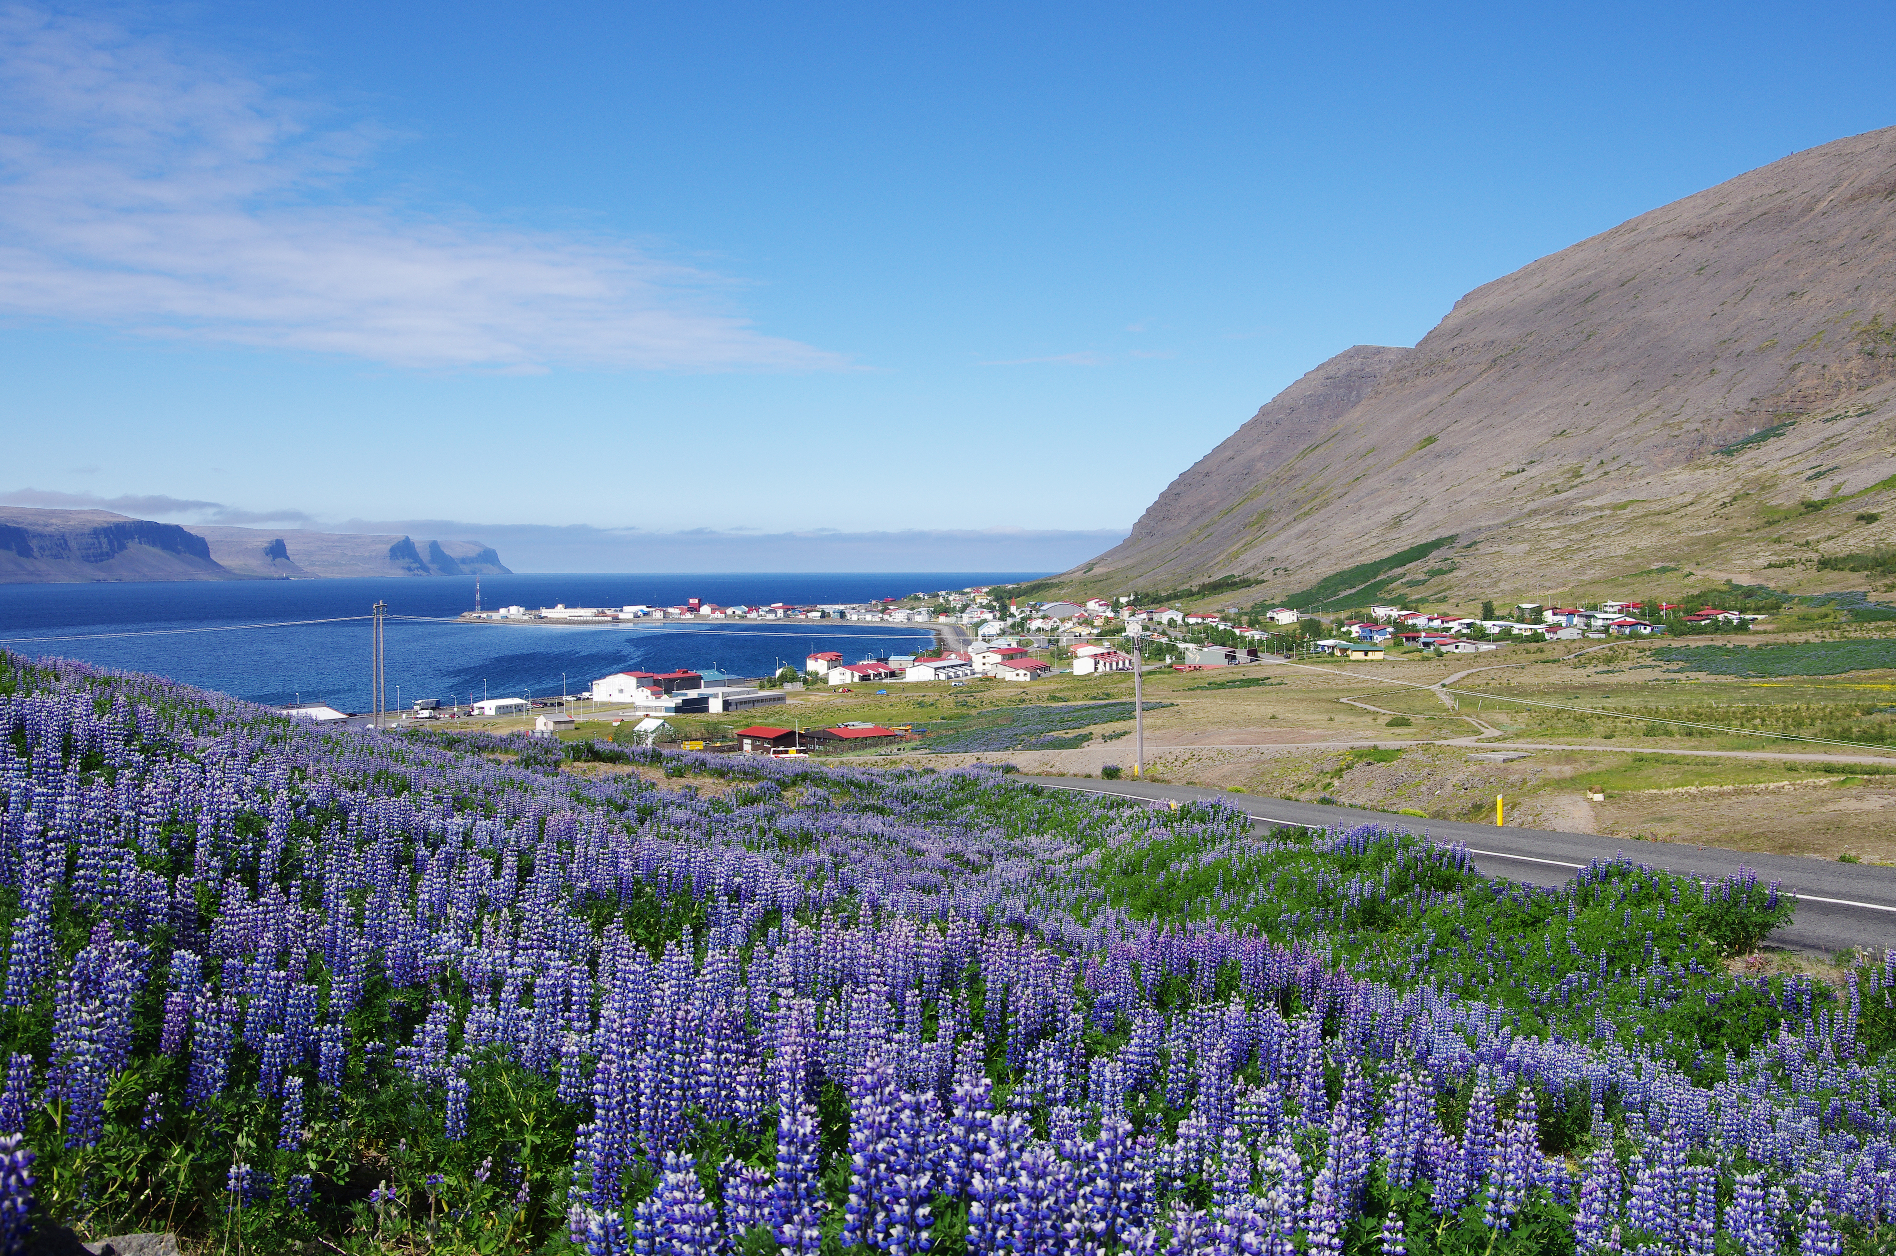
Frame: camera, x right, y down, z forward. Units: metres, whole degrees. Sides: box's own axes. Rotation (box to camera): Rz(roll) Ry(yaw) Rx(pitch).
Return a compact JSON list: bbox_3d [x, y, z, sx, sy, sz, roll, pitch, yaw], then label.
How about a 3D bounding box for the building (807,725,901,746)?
[{"bbox_3d":[-20.084,22.999,391.458,14.039,4.600,12.415,-2,3,-44],"label":"building"}]

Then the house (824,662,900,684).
[{"bbox_3d":[-27.202,14.731,619.228,8.926,5.800,32.438,1,2,26],"label":"house"}]

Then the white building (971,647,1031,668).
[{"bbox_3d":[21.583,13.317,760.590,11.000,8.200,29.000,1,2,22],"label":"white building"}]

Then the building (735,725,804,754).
[{"bbox_3d":[-36.009,23.072,389.517,9.168,4.700,11.938,-2,3,-44],"label":"building"}]

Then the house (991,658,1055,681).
[{"bbox_3d":[23.958,13.505,614.385,10.871,6.045,25.377,1,2,26],"label":"house"}]

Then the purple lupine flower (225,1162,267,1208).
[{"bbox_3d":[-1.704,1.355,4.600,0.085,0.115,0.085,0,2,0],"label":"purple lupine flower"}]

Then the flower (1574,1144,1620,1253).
[{"bbox_3d":[1.166,1.034,3.400,0.080,0.215,0.080,0,2,0],"label":"flower"}]

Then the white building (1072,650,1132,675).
[{"bbox_3d":[51.576,11.731,627.776,7.733,6.236,34.031,1,2,26],"label":"white building"}]

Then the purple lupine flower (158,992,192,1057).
[{"bbox_3d":[-2.043,1.047,5.000,0.070,0.170,0.070,7,2,0],"label":"purple lupine flower"}]

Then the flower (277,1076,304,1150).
[{"bbox_3d":[-1.424,1.051,4.100,0.055,0.160,0.055,0,2,0],"label":"flower"}]

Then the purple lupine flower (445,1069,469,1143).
[{"bbox_3d":[-1.064,1.035,4.100,0.053,0.158,0.053,0,2,0],"label":"purple lupine flower"}]

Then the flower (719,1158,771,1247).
[{"bbox_3d":[-0.279,0.788,2.600,0.066,0.125,0.066,0,2,0],"label":"flower"}]

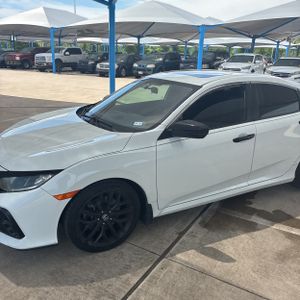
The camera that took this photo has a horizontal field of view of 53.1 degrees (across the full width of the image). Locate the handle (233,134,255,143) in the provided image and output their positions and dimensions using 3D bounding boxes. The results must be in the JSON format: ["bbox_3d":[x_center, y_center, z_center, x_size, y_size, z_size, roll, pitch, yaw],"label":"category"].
[{"bbox_3d":[0.914,-0.109,2.928,0.250,0.042,0.050,-8,21,-27],"label":"handle"}]

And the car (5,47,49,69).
[{"bbox_3d":[-11.258,-8.982,29.092,1.980,1.900,5.600,10,20,22],"label":"car"}]

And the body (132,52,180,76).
[{"bbox_3d":[0.670,-5.868,20.752,1.820,1.680,4.500,12,21,28],"label":"body"}]

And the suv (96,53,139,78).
[{"bbox_3d":[-1.857,-6.489,22.872,1.900,1.750,4.850,12,21,28],"label":"suv"}]

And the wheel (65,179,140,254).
[{"bbox_3d":[-0.415,0.523,2.550,0.645,0.645,0.220,-8,21,-27],"label":"wheel"}]

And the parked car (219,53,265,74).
[{"bbox_3d":[5.715,-5.139,18.490,1.810,1.470,4.550,12,21,27],"label":"parked car"}]

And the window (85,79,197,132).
[{"bbox_3d":[-0.160,-0.525,3.251,0.920,0.130,1.420,-34,31,-15],"label":"window"}]

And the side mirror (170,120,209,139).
[{"bbox_3d":[0.337,-0.173,2.527,0.190,0.150,0.230,-8,21,-27],"label":"side mirror"}]

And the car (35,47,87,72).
[{"bbox_3d":[-7.474,-8.116,26.648,2.030,1.940,5.850,11,20,25],"label":"car"}]

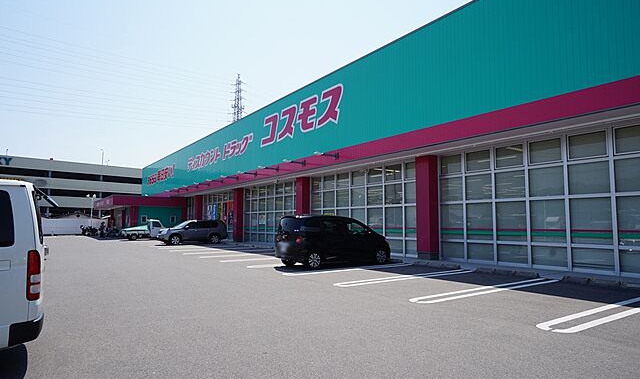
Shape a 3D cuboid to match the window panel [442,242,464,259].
[{"bbox_3d":[5.151,2.350,15.095,0.080,0.610,0.980,4,-6,-36],"label":"window panel"}]

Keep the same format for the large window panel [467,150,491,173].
[{"bbox_3d":[5.960,-1.080,14.758,0.080,0.800,1.060,5,-7,-37],"label":"large window panel"}]

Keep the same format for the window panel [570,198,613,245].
[{"bbox_3d":[7.850,0.921,11.321,0.070,1.370,1.070,5,-7,-36],"label":"window panel"}]

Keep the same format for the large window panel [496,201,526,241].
[{"bbox_3d":[6.447,1.071,13.177,0.060,1.340,1.018,4,-6,-36],"label":"large window panel"}]

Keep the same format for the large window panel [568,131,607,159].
[{"bbox_3d":[7.861,-1.284,11.483,0.060,0.714,0.995,4,-6,-36],"label":"large window panel"}]

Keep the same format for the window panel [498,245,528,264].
[{"bbox_3d":[6.452,2.166,13.069,0.060,0.579,0.995,4,-6,-36],"label":"window panel"}]

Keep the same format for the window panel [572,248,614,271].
[{"bbox_3d":[7.835,2.006,11.216,0.070,0.670,1.070,5,-7,-36],"label":"window panel"}]

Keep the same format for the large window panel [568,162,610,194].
[{"bbox_3d":[8.104,-0.357,11.803,0.080,0.970,1.090,5,-7,-37],"label":"large window panel"}]

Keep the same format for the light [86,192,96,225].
[{"bbox_3d":[-30.937,3.352,53.000,1.350,5.500,0.400,5,-7,-37],"label":"light"}]

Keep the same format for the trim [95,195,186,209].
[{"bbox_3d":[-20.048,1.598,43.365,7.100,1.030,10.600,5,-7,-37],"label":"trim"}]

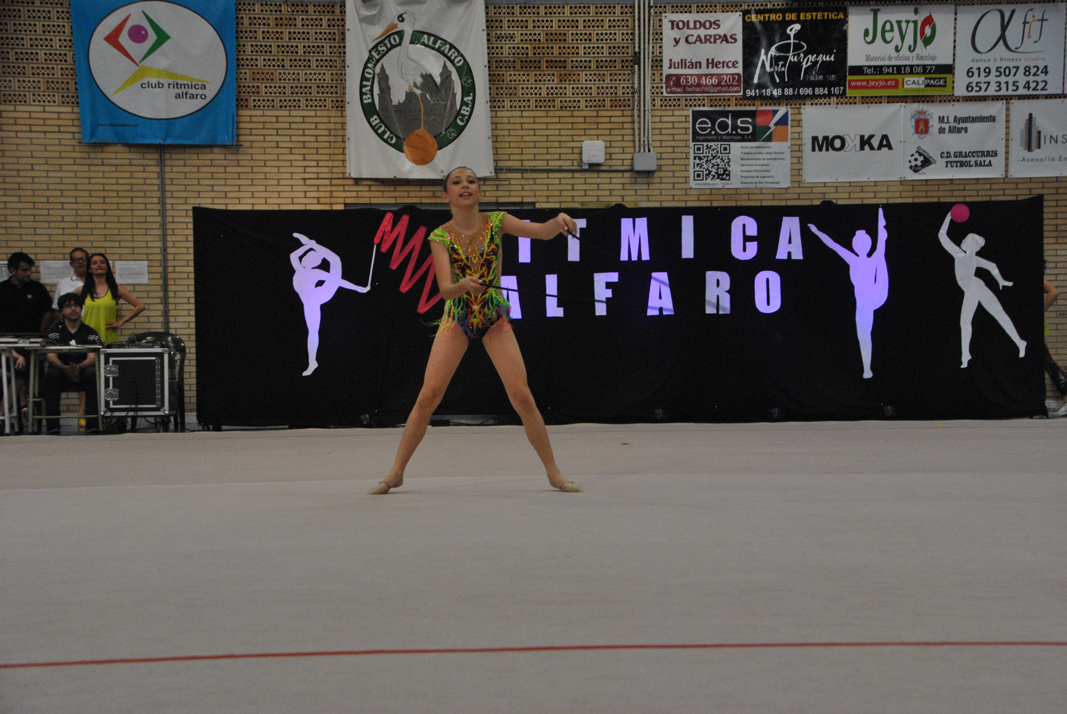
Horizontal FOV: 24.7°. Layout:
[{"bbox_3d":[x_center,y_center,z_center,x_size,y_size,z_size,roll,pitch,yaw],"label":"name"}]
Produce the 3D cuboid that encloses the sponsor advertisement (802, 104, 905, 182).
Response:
[{"bbox_3d":[3.199,-2.141,24.336,1.022,0.744,0.020,-1,0,-5],"label":"sponsor advertisement"}]

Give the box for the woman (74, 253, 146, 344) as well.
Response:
[{"bbox_3d":[-3.997,-0.161,22.900,0.680,1.640,0.330,-1,0,-9],"label":"woman"}]

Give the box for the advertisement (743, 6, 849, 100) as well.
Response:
[{"bbox_3d":[2.608,-3.036,24.277,1.036,0.874,0.020,-1,0,-5],"label":"advertisement"}]

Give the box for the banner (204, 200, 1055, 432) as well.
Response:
[{"bbox_3d":[0.783,-0.403,22.200,7.750,2.030,0.100,-1,0,-6],"label":"banner"}]

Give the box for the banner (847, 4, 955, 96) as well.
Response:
[{"bbox_3d":[3.679,-3.072,24.375,1.067,0.885,0.020,-1,0,-5],"label":"banner"}]

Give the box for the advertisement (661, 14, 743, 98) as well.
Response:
[{"bbox_3d":[1.683,-3.007,24.192,0.778,0.800,0.020,-1,0,-5],"label":"advertisement"}]

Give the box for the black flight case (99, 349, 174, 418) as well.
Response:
[{"bbox_3d":[-3.494,0.226,21.450,0.590,0.590,0.520,-1,0,-2],"label":"black flight case"}]

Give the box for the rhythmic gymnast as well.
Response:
[{"bbox_3d":[-0.277,-0.128,11.650,1.022,1.572,0.500,-1,0,-1],"label":"rhythmic gymnast"}]

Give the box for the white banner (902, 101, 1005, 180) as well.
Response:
[{"bbox_3d":[4.232,-2.170,24.431,1.016,0.743,0.020,-1,0,-5],"label":"white banner"}]

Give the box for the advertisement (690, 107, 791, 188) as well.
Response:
[{"bbox_3d":[2.061,-2.080,24.232,0.993,0.777,0.020,-1,0,-5],"label":"advertisement"}]

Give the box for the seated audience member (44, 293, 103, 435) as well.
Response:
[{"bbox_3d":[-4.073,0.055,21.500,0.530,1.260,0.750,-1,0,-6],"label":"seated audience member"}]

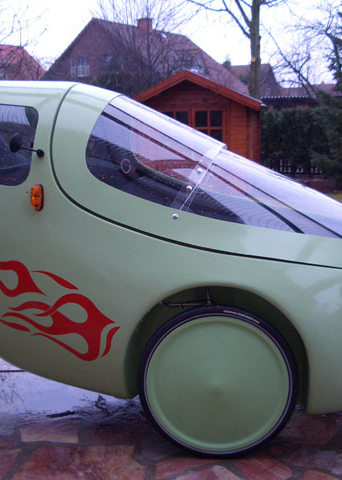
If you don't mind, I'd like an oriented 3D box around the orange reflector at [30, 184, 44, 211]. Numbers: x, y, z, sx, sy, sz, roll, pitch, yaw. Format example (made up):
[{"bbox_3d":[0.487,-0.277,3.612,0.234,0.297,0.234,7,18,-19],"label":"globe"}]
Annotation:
[{"bbox_3d":[-0.405,-0.128,1.955,0.033,0.077,0.027,1,2,17],"label":"orange reflector"}]

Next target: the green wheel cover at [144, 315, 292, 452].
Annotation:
[{"bbox_3d":[0.133,0.411,1.850,0.430,0.430,0.050,0,9,12],"label":"green wheel cover"}]

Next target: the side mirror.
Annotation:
[{"bbox_3d":[-0.425,-0.280,1.894,0.048,0.069,0.130,2,10,20],"label":"side mirror"}]

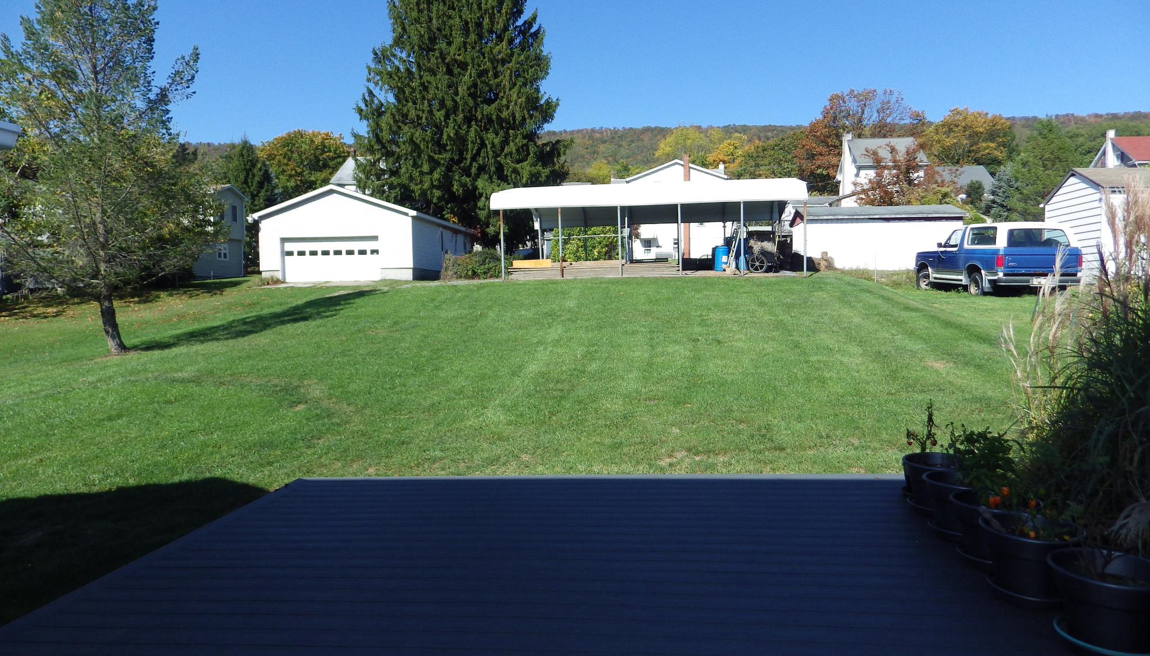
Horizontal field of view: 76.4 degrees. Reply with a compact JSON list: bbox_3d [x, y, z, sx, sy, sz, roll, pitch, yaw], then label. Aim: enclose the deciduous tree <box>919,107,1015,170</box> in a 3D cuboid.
[{"bbox_3d":[41.969,-17.141,78.247,9.800,13.000,9.800,-1,2,7],"label":"deciduous tree"}]

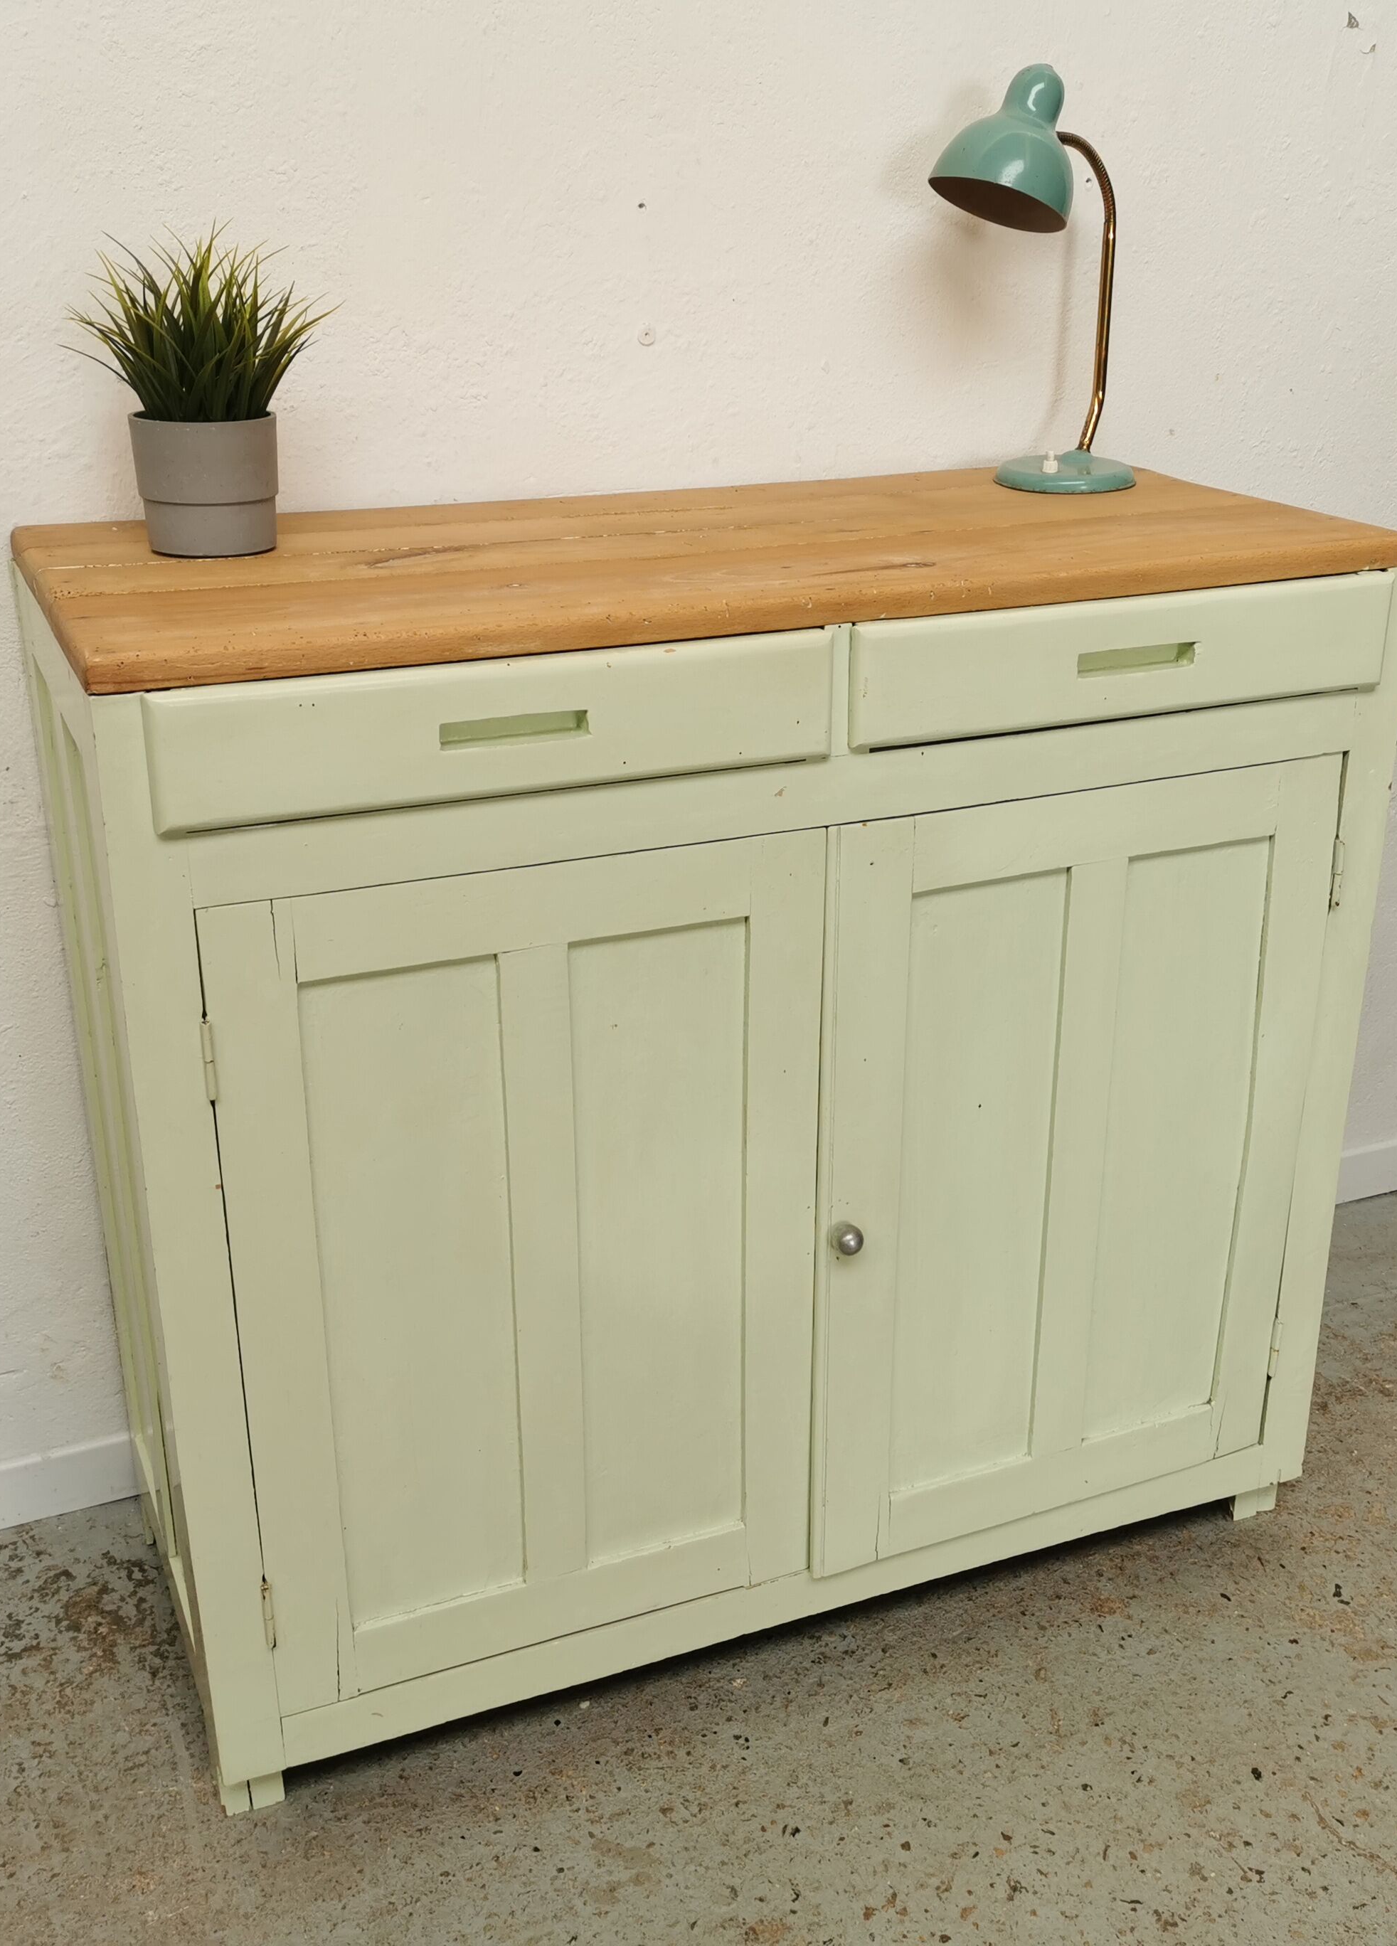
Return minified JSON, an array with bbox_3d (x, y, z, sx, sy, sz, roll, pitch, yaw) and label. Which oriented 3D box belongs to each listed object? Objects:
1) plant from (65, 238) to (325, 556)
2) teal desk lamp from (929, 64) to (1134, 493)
[{"bbox_3d":[-0.359,-0.423,1.478,0.180,0.222,0.177,-9,24,-21],"label":"plant"},{"bbox_3d":[0.286,-0.576,1.694,0.125,0.337,0.238,20,30,40],"label":"teal desk lamp"}]

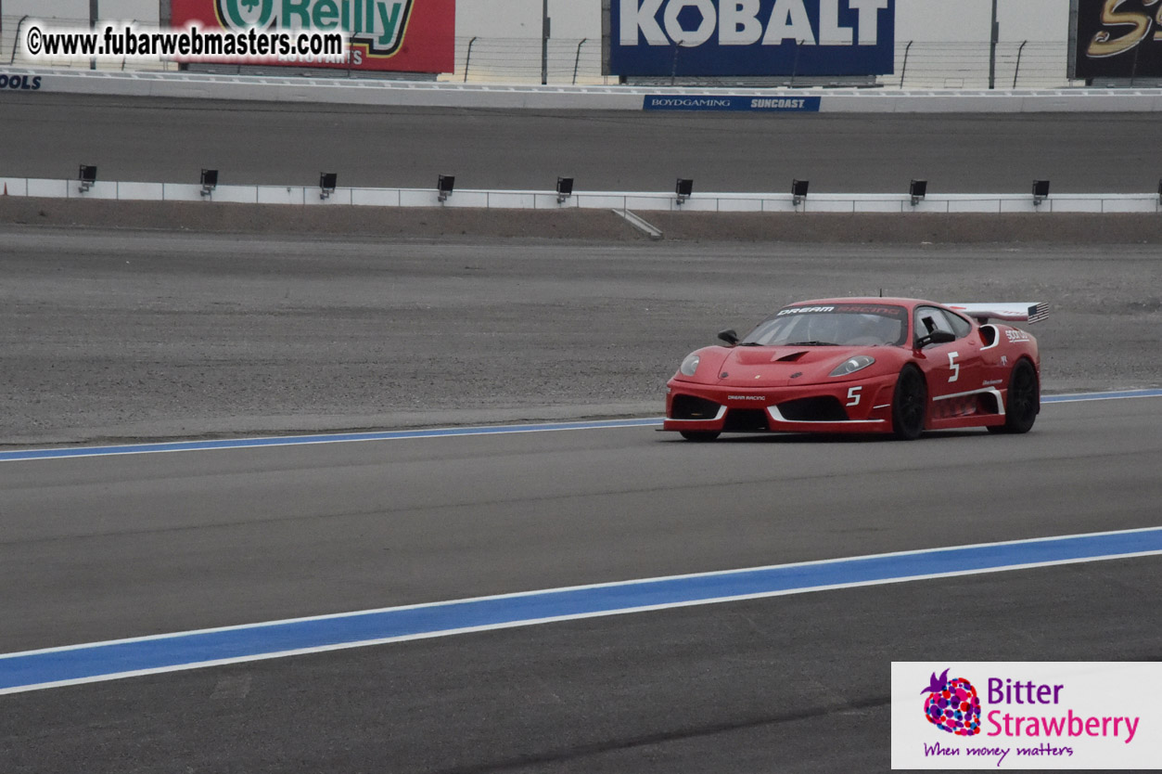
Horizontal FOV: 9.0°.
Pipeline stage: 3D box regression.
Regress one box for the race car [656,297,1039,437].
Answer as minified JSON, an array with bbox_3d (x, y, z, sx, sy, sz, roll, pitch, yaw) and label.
[{"bbox_3d":[2.300,-0.169,62.300,1.980,1.180,4.550,0,1,24],"label":"race car"}]

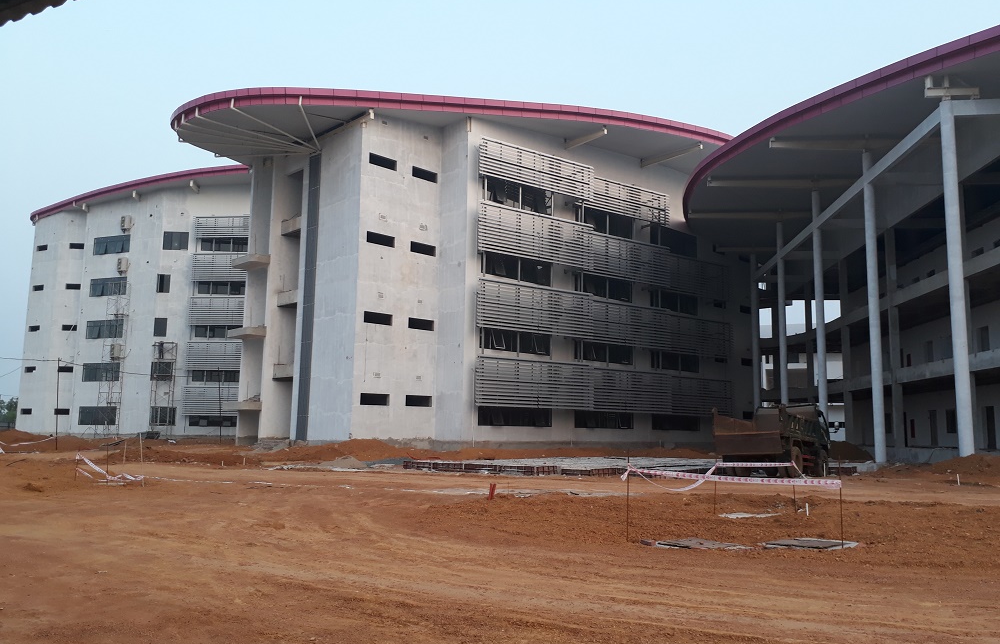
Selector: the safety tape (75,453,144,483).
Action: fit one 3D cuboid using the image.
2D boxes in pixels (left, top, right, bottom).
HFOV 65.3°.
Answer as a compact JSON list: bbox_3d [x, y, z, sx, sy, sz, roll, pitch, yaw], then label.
[{"bbox_3d":[-9.612,3.606,19.200,1.650,0.700,0.700,-1,-8,11],"label":"safety tape"}]

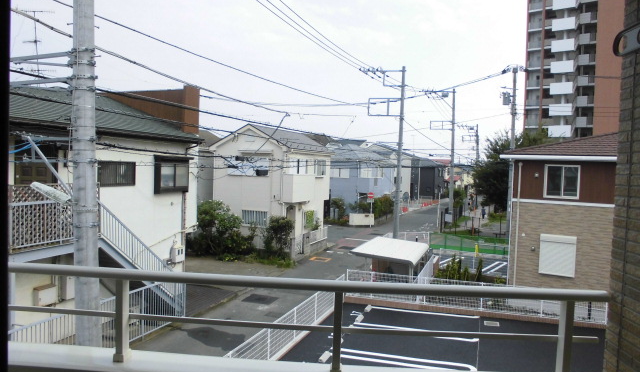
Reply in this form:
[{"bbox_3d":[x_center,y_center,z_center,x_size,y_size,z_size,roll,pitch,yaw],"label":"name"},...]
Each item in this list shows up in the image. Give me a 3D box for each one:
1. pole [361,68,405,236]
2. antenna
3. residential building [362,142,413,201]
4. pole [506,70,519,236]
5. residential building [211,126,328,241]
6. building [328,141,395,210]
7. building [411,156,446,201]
[{"bbox_3d":[4.240,-2.181,32.937,2.900,12.400,0.500,3,3,19],"label":"pole"},{"bbox_3d":[-10.474,-5.129,17.800,1.300,2.750,0.600,1,3,-18],"label":"antenna"},{"bbox_3d":[10.979,-1.841,75.150,9.200,8.500,9.000,2,3,21],"label":"residential building"},{"bbox_3d":[13.597,-2.108,34.037,0.400,12.600,0.400,2,3,19],"label":"pole"},{"bbox_3d":[-2.631,-0.054,32.058,5.700,7.400,8.550,2,3,21],"label":"residential building"},{"bbox_3d":[3.855,-0.539,50.834,6.500,7.600,10.700,2,3,20],"label":"building"},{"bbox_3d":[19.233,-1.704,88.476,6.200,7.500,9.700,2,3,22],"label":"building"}]

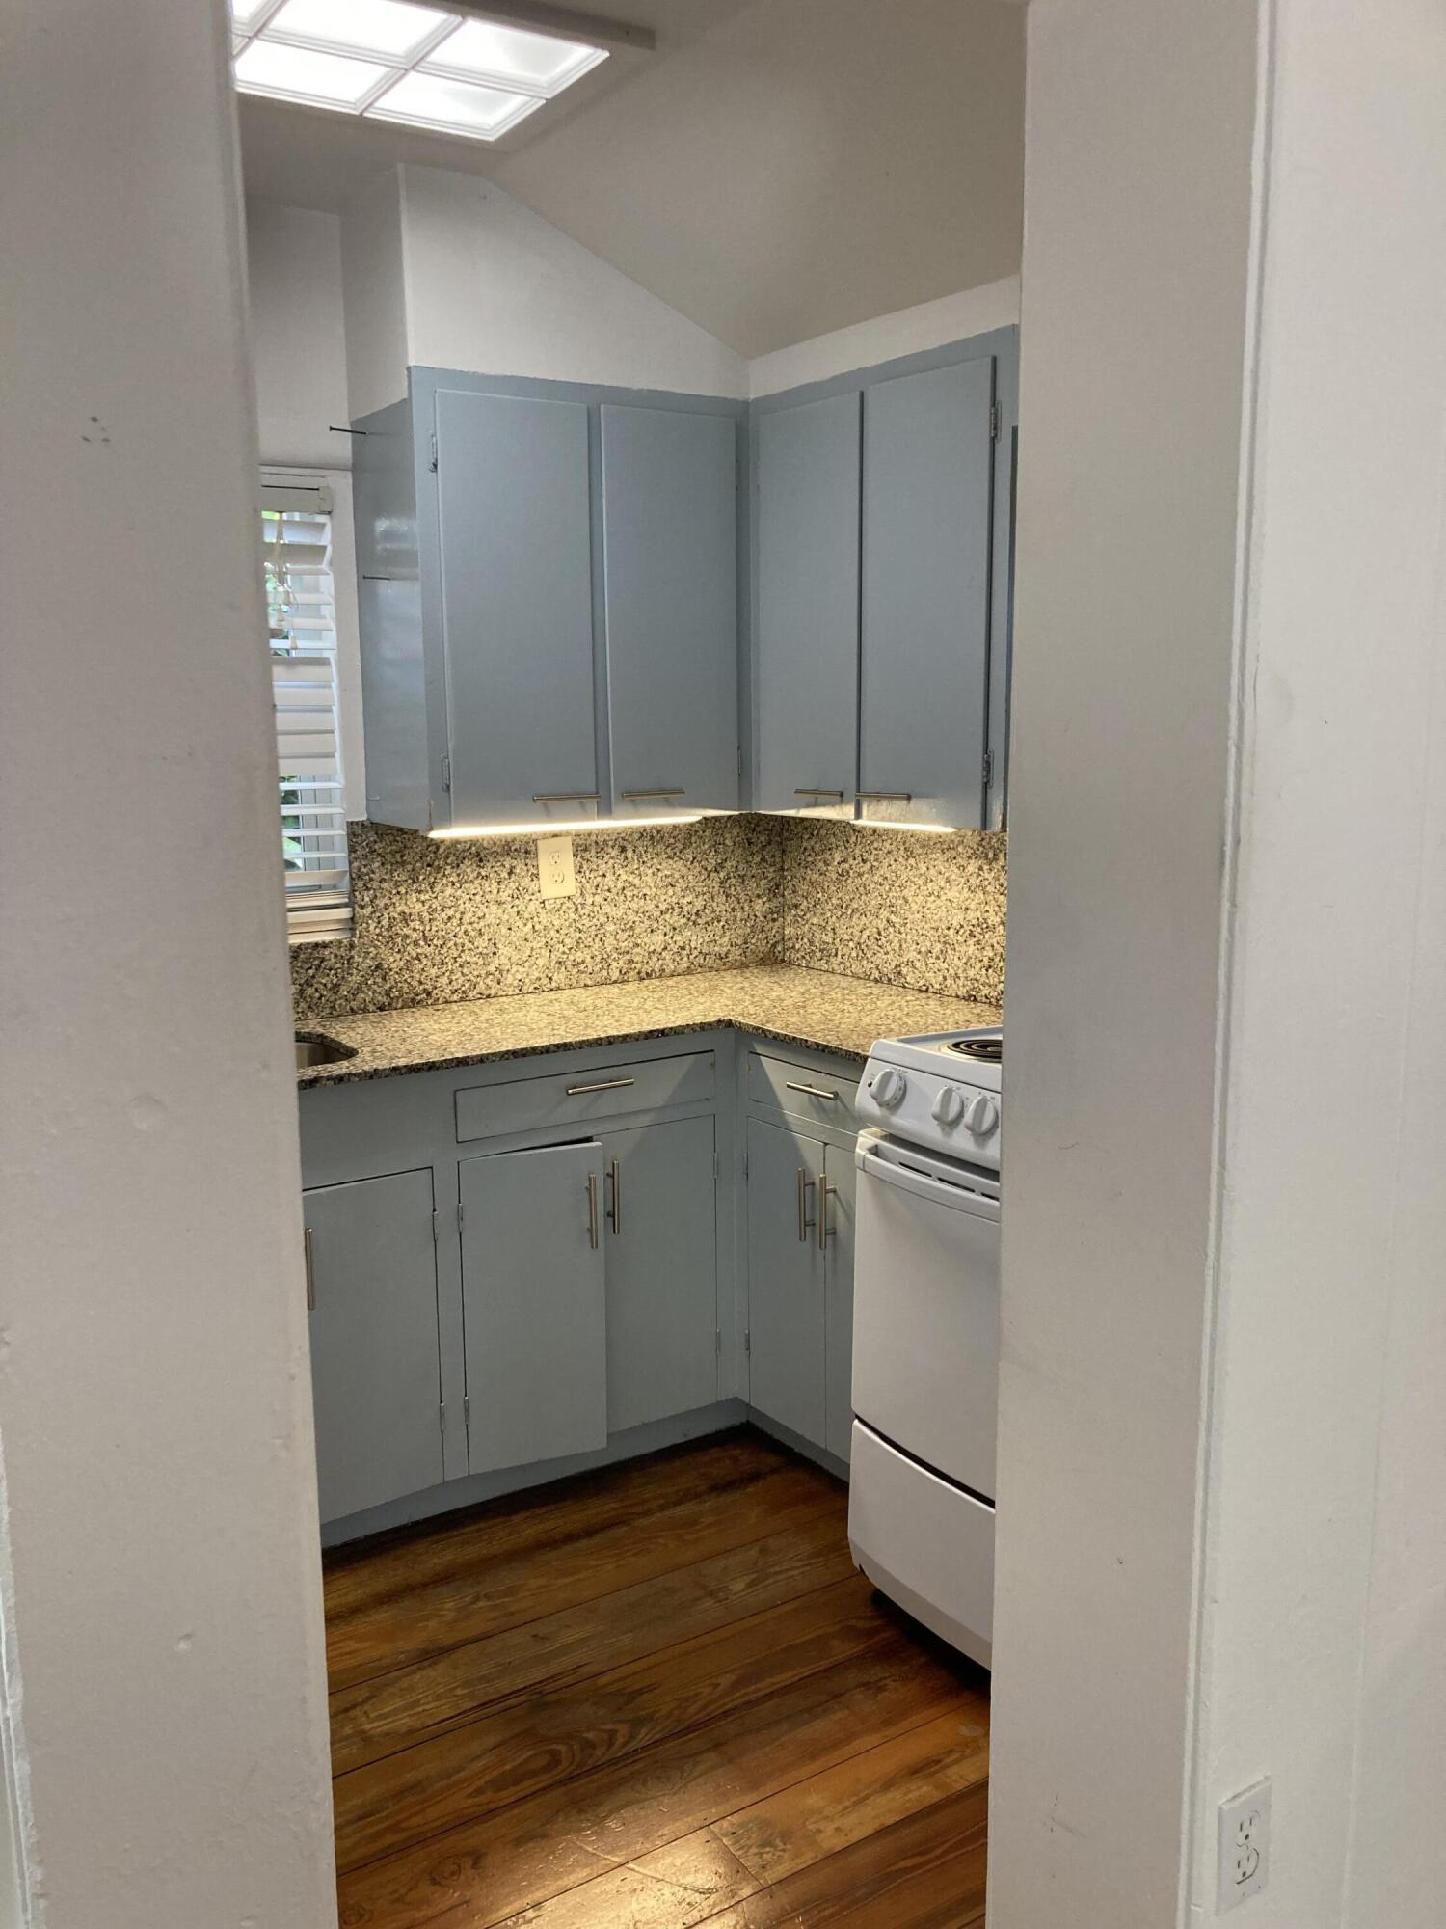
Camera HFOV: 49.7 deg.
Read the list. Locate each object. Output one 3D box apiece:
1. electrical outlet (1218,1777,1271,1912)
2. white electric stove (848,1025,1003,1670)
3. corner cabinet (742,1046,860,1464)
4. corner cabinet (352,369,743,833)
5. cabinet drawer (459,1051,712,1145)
[{"bbox_3d":[0.473,0.801,1.415,0.072,0.115,0.012,-7,11,-33],"label":"electrical outlet"},{"bbox_3d":[0.582,0.585,2.448,0.606,0.926,0.515,-7,11,-33],"label":"white electric stove"},{"bbox_3d":[0.352,0.522,2.932,0.423,0.736,0.537,-7,11,-33],"label":"corner cabinet"},{"bbox_3d":[-0.307,-0.674,3.008,0.705,0.787,0.318,-7,11,-33],"label":"corner cabinet"},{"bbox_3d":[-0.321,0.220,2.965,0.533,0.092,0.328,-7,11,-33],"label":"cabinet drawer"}]

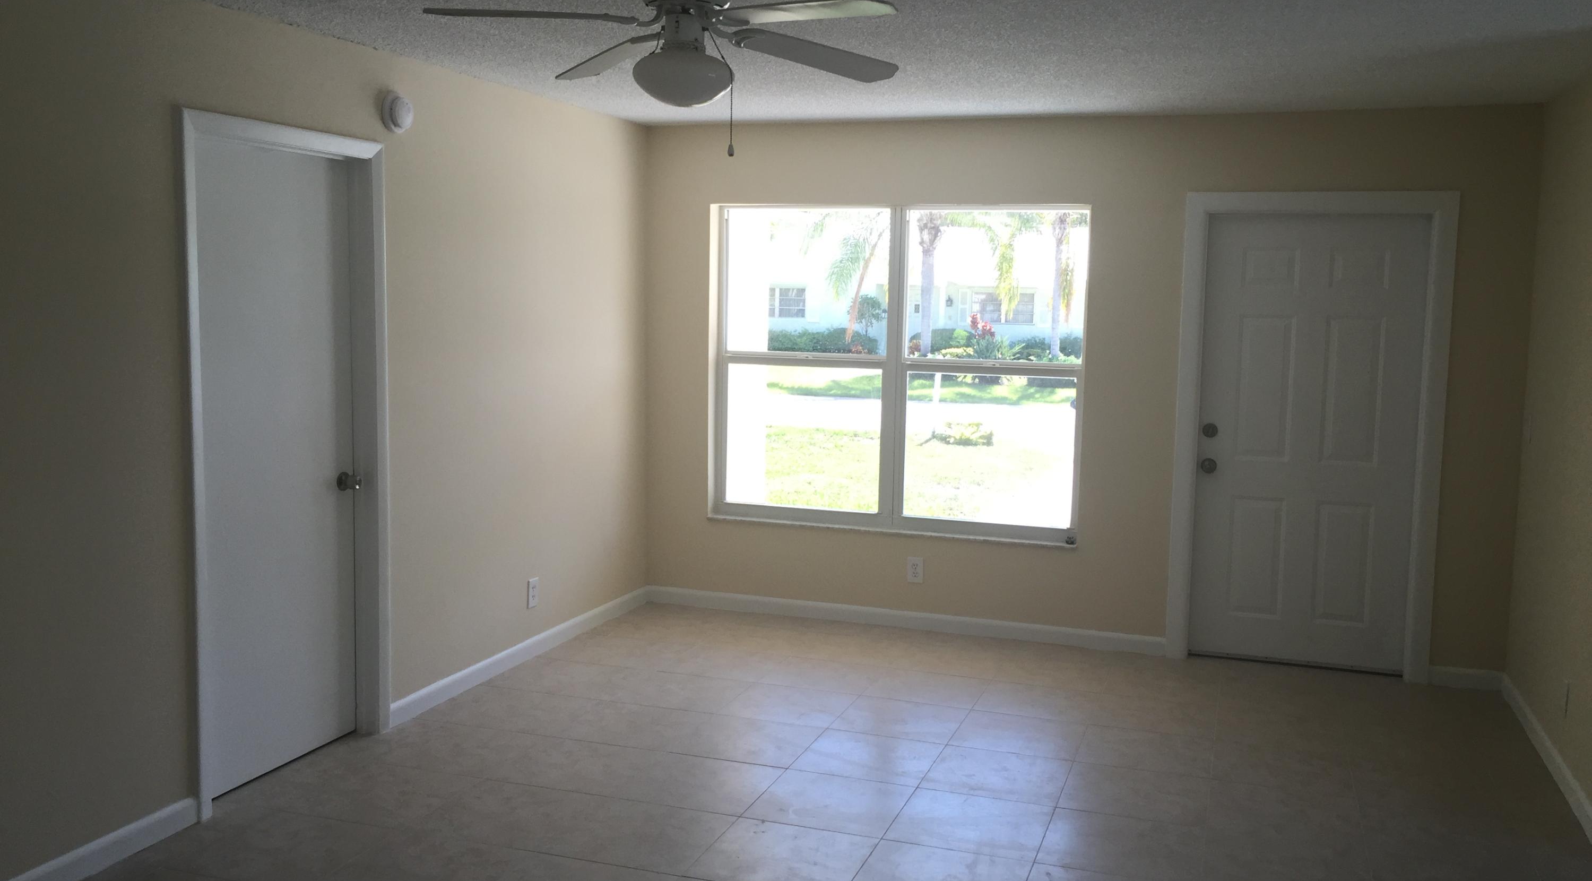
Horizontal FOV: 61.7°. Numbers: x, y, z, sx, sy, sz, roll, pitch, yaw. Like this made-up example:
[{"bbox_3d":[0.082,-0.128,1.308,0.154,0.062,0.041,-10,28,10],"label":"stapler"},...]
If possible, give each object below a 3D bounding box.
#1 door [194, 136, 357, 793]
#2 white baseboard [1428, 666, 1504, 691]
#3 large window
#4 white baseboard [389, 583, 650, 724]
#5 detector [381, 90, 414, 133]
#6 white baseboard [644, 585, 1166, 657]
[{"bbox_3d":[-1.759,0.080,4.451,0.045,2.070,0.820,3,7,19],"label":"door"},{"bbox_3d":[2.881,1.021,5.735,0.300,0.091,0.017,3,7,19],"label":"white baseboard"},{"bbox_3d":[0.463,-0.345,6.505,1.850,1.560,0.090,3,7,19],"label":"large window"},{"bbox_3d":[-1.138,0.926,5.981,0.017,0.091,2.177,3,7,19],"label":"white baseboard"},{"bbox_3d":[-1.420,-1.176,4.780,0.046,0.142,0.142,3,7,19],"label":"detector"},{"bbox_3d":[0.457,0.887,6.569,2.642,0.091,0.017,3,7,19],"label":"white baseboard"}]

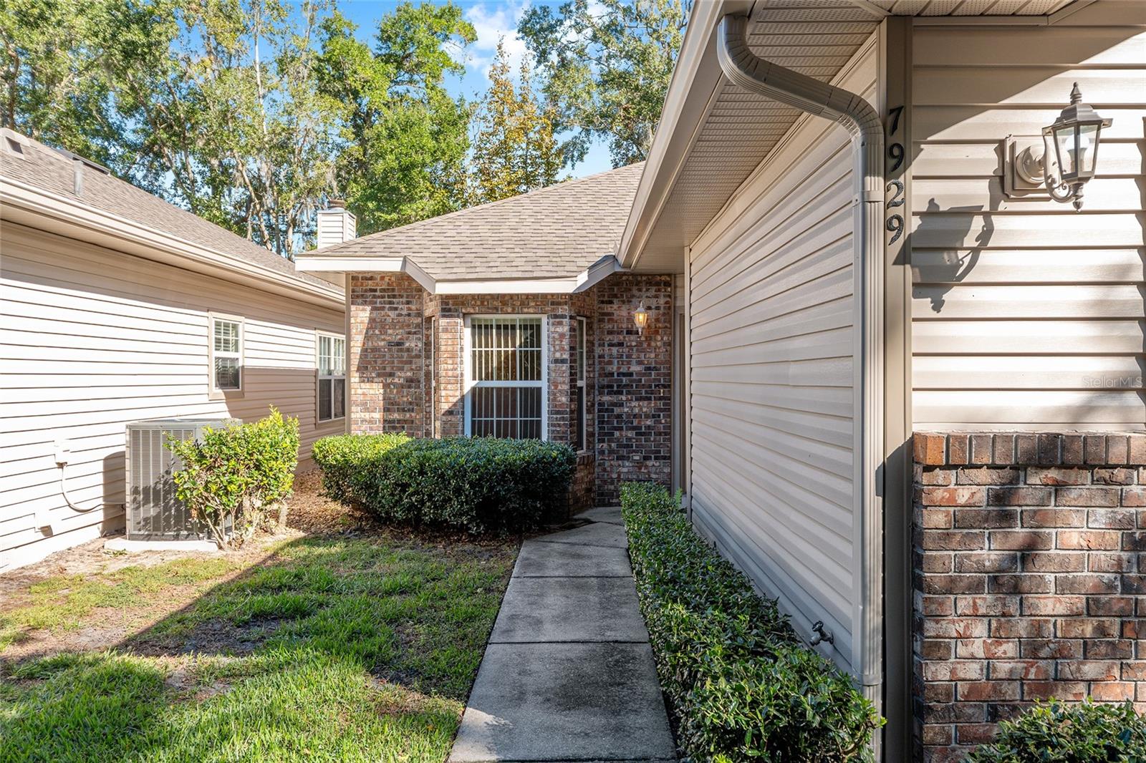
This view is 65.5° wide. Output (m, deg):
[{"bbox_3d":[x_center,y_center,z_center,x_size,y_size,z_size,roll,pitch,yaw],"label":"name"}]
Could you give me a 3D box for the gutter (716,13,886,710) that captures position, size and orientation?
[{"bbox_3d":[0.735,0.090,2.885,0.515,2.530,0.110,0,0,0],"label":"gutter"}]

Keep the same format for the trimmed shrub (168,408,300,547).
[{"bbox_3d":[-3.040,0.865,8.080,1.080,1.180,1.000,0,0,0],"label":"trimmed shrub"}]

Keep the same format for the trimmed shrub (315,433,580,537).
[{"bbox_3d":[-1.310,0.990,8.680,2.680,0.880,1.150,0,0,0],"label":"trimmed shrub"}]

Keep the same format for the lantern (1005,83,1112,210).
[{"bbox_3d":[1.455,-0.676,2.660,0.178,0.370,0.345,0,0,0],"label":"lantern"}]

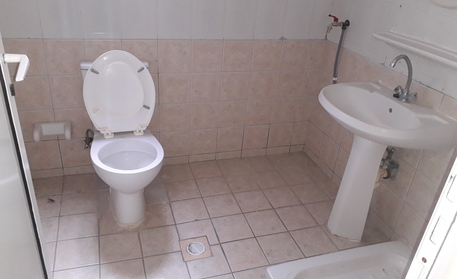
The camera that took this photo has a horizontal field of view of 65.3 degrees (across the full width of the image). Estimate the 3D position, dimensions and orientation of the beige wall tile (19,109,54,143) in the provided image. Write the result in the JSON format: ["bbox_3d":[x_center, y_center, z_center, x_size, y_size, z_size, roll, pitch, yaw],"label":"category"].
[{"bbox_3d":[-1.110,-0.079,2.081,0.200,0.200,0.010,-5,30,-18],"label":"beige wall tile"}]

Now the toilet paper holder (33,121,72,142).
[{"bbox_3d":[-1.021,-0.048,2.080,0.190,0.084,0.076,-5,30,-18],"label":"toilet paper holder"}]

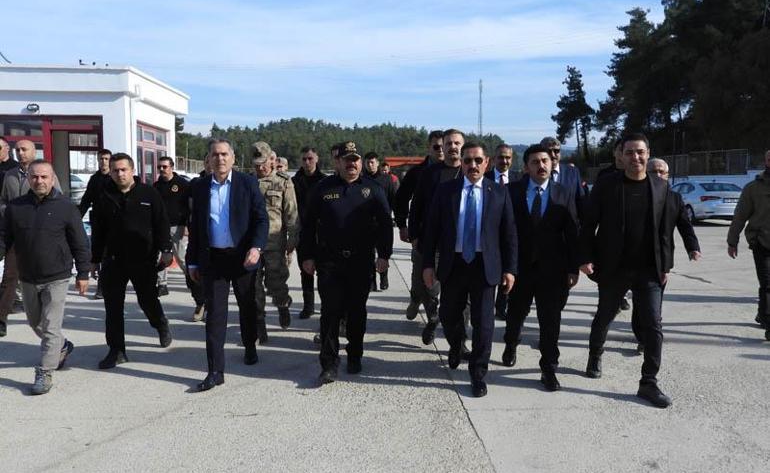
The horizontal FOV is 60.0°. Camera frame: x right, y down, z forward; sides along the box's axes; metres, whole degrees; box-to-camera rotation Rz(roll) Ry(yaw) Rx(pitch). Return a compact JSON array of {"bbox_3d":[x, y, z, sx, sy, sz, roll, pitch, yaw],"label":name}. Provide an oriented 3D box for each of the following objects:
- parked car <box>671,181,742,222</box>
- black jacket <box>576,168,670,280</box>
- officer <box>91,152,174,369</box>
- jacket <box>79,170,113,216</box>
[{"bbox_3d":[10.300,-1.230,22.300,1.830,1.470,4.650,0,5,-2],"label":"parked car"},{"bbox_3d":[1.744,-0.073,4.900,0.620,0.800,0.370,0,5,1],"label":"black jacket"},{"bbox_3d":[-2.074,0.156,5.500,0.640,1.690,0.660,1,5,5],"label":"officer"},{"bbox_3d":[-3.448,-0.428,8.200,0.580,0.700,0.340,0,6,0],"label":"jacket"}]

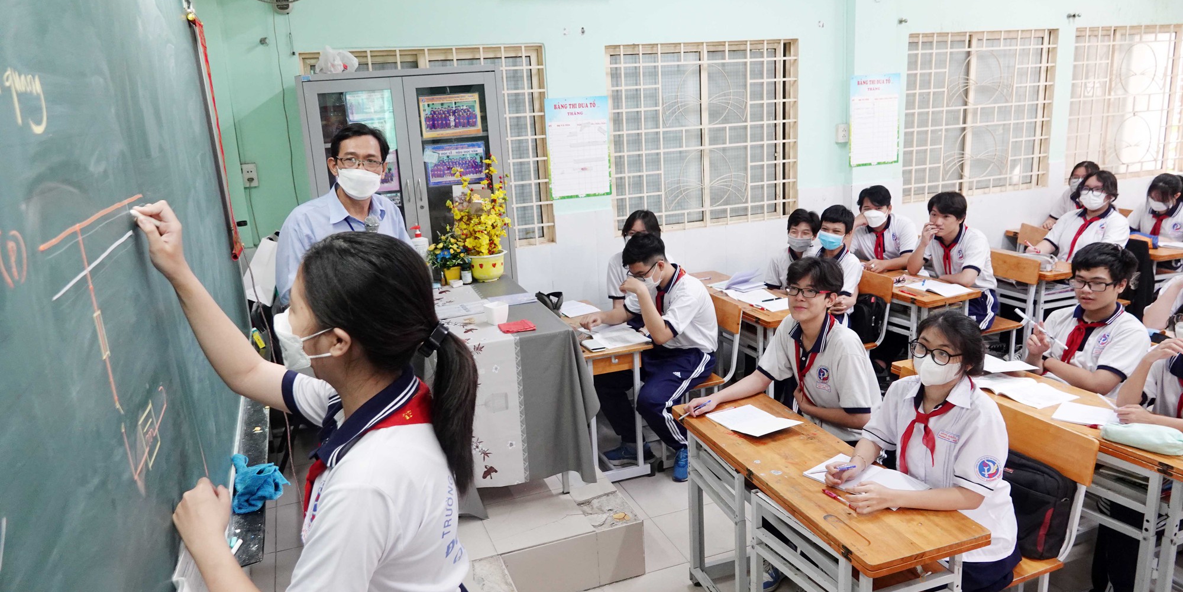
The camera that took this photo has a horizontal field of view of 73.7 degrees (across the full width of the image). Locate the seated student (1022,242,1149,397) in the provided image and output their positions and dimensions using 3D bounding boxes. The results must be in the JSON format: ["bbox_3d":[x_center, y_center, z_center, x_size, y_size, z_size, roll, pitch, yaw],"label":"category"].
[{"bbox_3d":[1.950,0.412,3.303,0.680,1.260,0.480,-12,16,-30],"label":"seated student"}]

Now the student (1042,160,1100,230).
[{"bbox_3d":[3.889,-0.433,6.219,0.720,1.260,0.500,-11,16,-29],"label":"student"}]

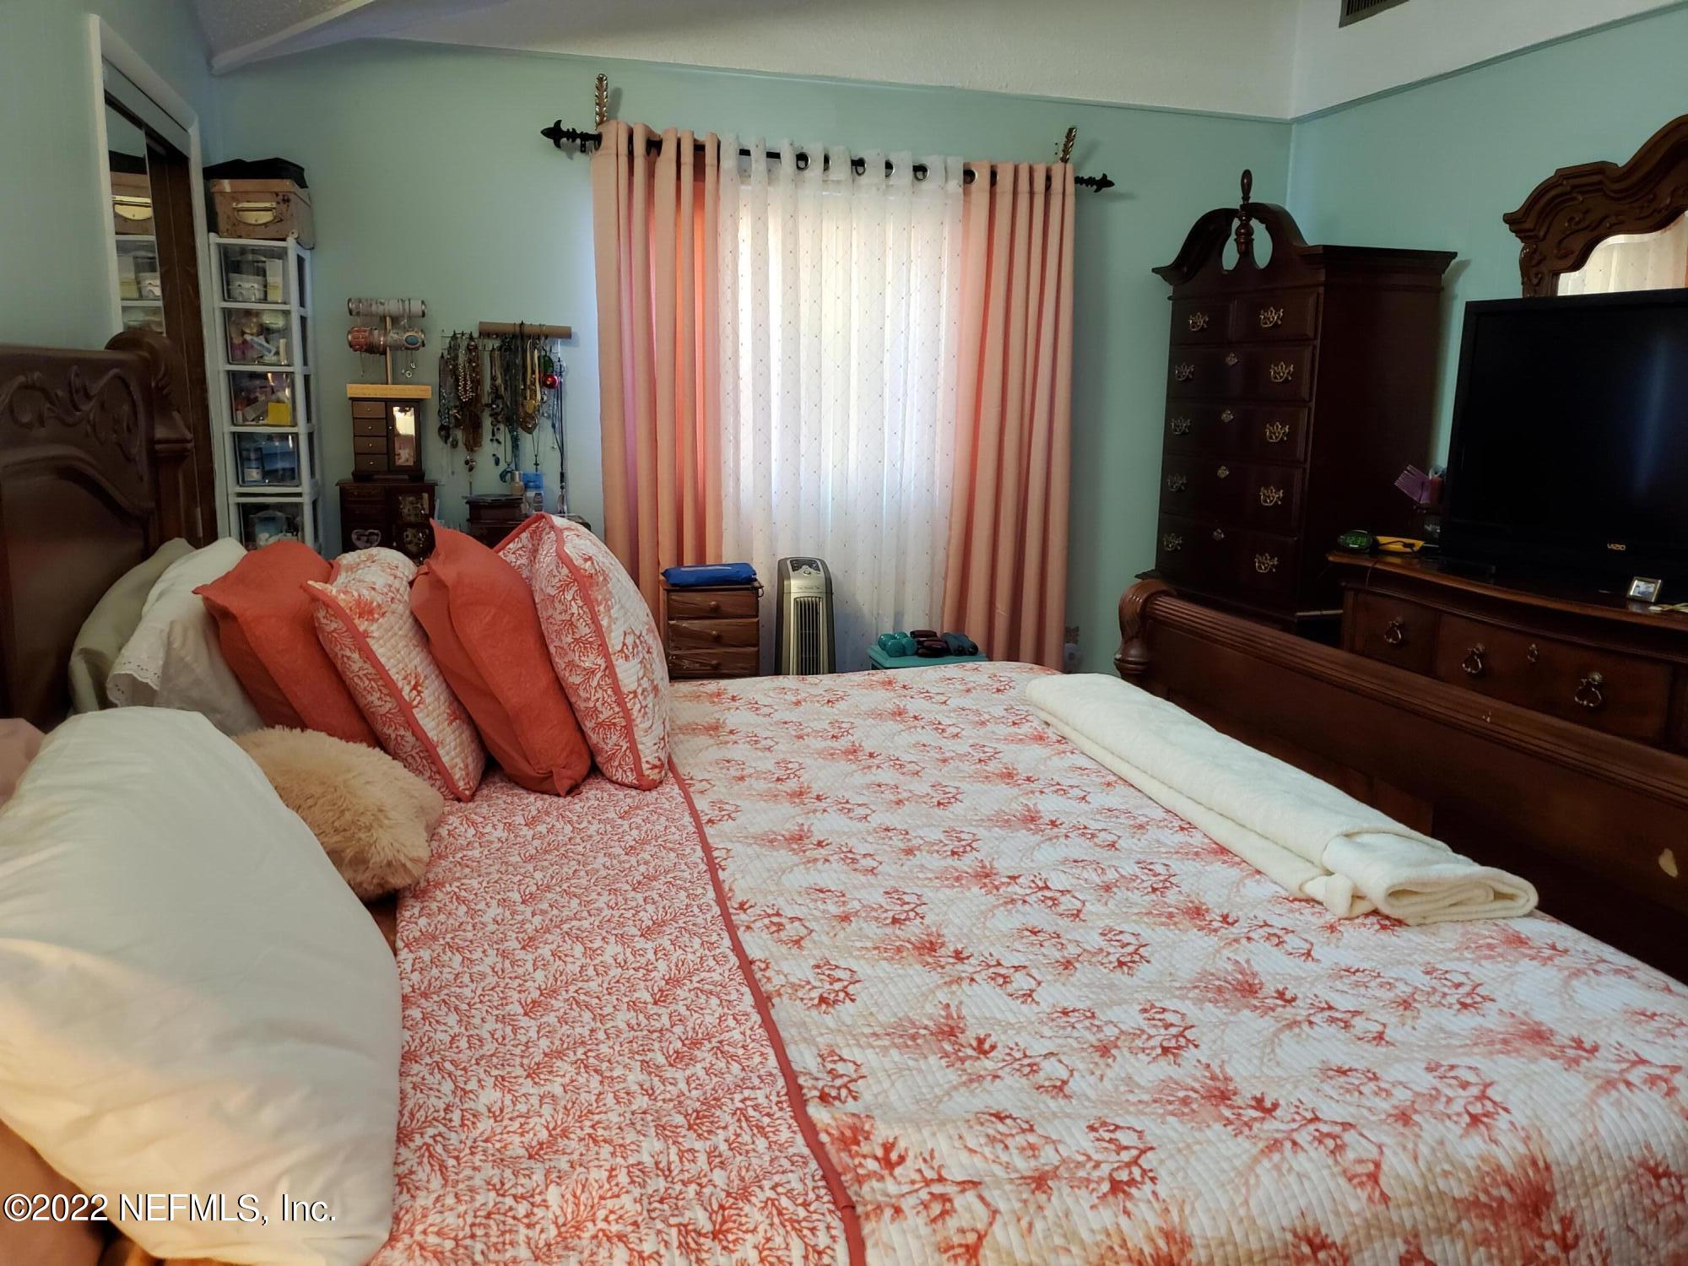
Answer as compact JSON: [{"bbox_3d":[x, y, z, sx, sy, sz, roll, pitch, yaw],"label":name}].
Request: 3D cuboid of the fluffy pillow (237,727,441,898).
[{"bbox_3d":[-0.801,0.243,1.893,0.400,0.160,0.410,7,22,-20],"label":"fluffy pillow"}]

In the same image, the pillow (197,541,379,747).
[{"bbox_3d":[-0.982,0.054,2.343,0.170,0.460,0.610,-33,18,-8],"label":"pillow"}]

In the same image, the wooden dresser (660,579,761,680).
[{"bbox_3d":[-0.454,0.210,4.300,0.300,0.760,0.280,-2,12,-16],"label":"wooden dresser"}]

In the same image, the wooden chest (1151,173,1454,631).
[{"bbox_3d":[1.521,-0.491,4.510,0.500,2.150,0.980,-2,12,-16],"label":"wooden chest"}]

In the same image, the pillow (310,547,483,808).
[{"bbox_3d":[-0.820,0.050,2.359,0.170,0.460,0.580,-32,18,-9],"label":"pillow"}]

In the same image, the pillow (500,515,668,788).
[{"bbox_3d":[-0.498,0.000,2.446,0.180,0.480,0.570,-19,16,-12],"label":"pillow"}]

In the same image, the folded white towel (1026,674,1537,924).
[{"bbox_3d":[0.659,0.242,2.355,0.300,0.080,1.280,-1,11,-13],"label":"folded white towel"}]

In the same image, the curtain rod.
[{"bbox_3d":[0.015,-1.605,4.308,2.000,0.090,0.095,-1,11,-17],"label":"curtain rod"}]

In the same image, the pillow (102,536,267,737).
[{"bbox_3d":[-1.104,0.051,2.316,0.160,0.460,0.640,-37,19,-7],"label":"pillow"}]

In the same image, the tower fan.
[{"bbox_3d":[-0.134,0.150,4.385,0.215,0.850,0.210,-2,12,-16],"label":"tower fan"}]

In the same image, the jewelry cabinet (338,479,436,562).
[{"bbox_3d":[-1.455,-0.308,4.063,0.285,0.370,0.210,-2,12,-16],"label":"jewelry cabinet"}]

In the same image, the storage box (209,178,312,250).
[{"bbox_3d":[-1.736,-1.243,3.768,0.215,0.160,0.340,-2,12,-16],"label":"storage box"}]

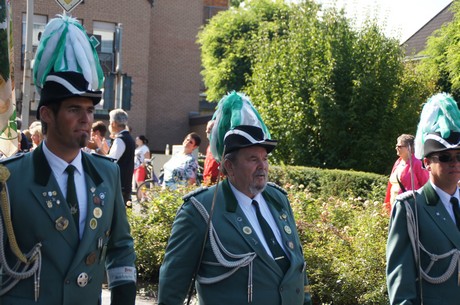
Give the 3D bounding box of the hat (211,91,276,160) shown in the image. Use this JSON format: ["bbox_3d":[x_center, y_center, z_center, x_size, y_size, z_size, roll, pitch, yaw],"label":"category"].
[{"bbox_3d":[0.041,-0.102,4.500,0.230,0.280,0.240,0,2,-45],"label":"hat"}]

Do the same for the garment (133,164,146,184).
[{"bbox_3d":[-1.846,0.450,23.500,0.280,0.380,0.360,1,2,-37],"label":"garment"}]

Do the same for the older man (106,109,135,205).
[{"bbox_3d":[-1.136,0.418,11.700,0.400,1.750,0.530,3,2,44],"label":"older man"}]

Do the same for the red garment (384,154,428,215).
[{"bbox_3d":[1.901,0.351,12.400,0.380,0.680,0.520,1,2,-41],"label":"red garment"}]

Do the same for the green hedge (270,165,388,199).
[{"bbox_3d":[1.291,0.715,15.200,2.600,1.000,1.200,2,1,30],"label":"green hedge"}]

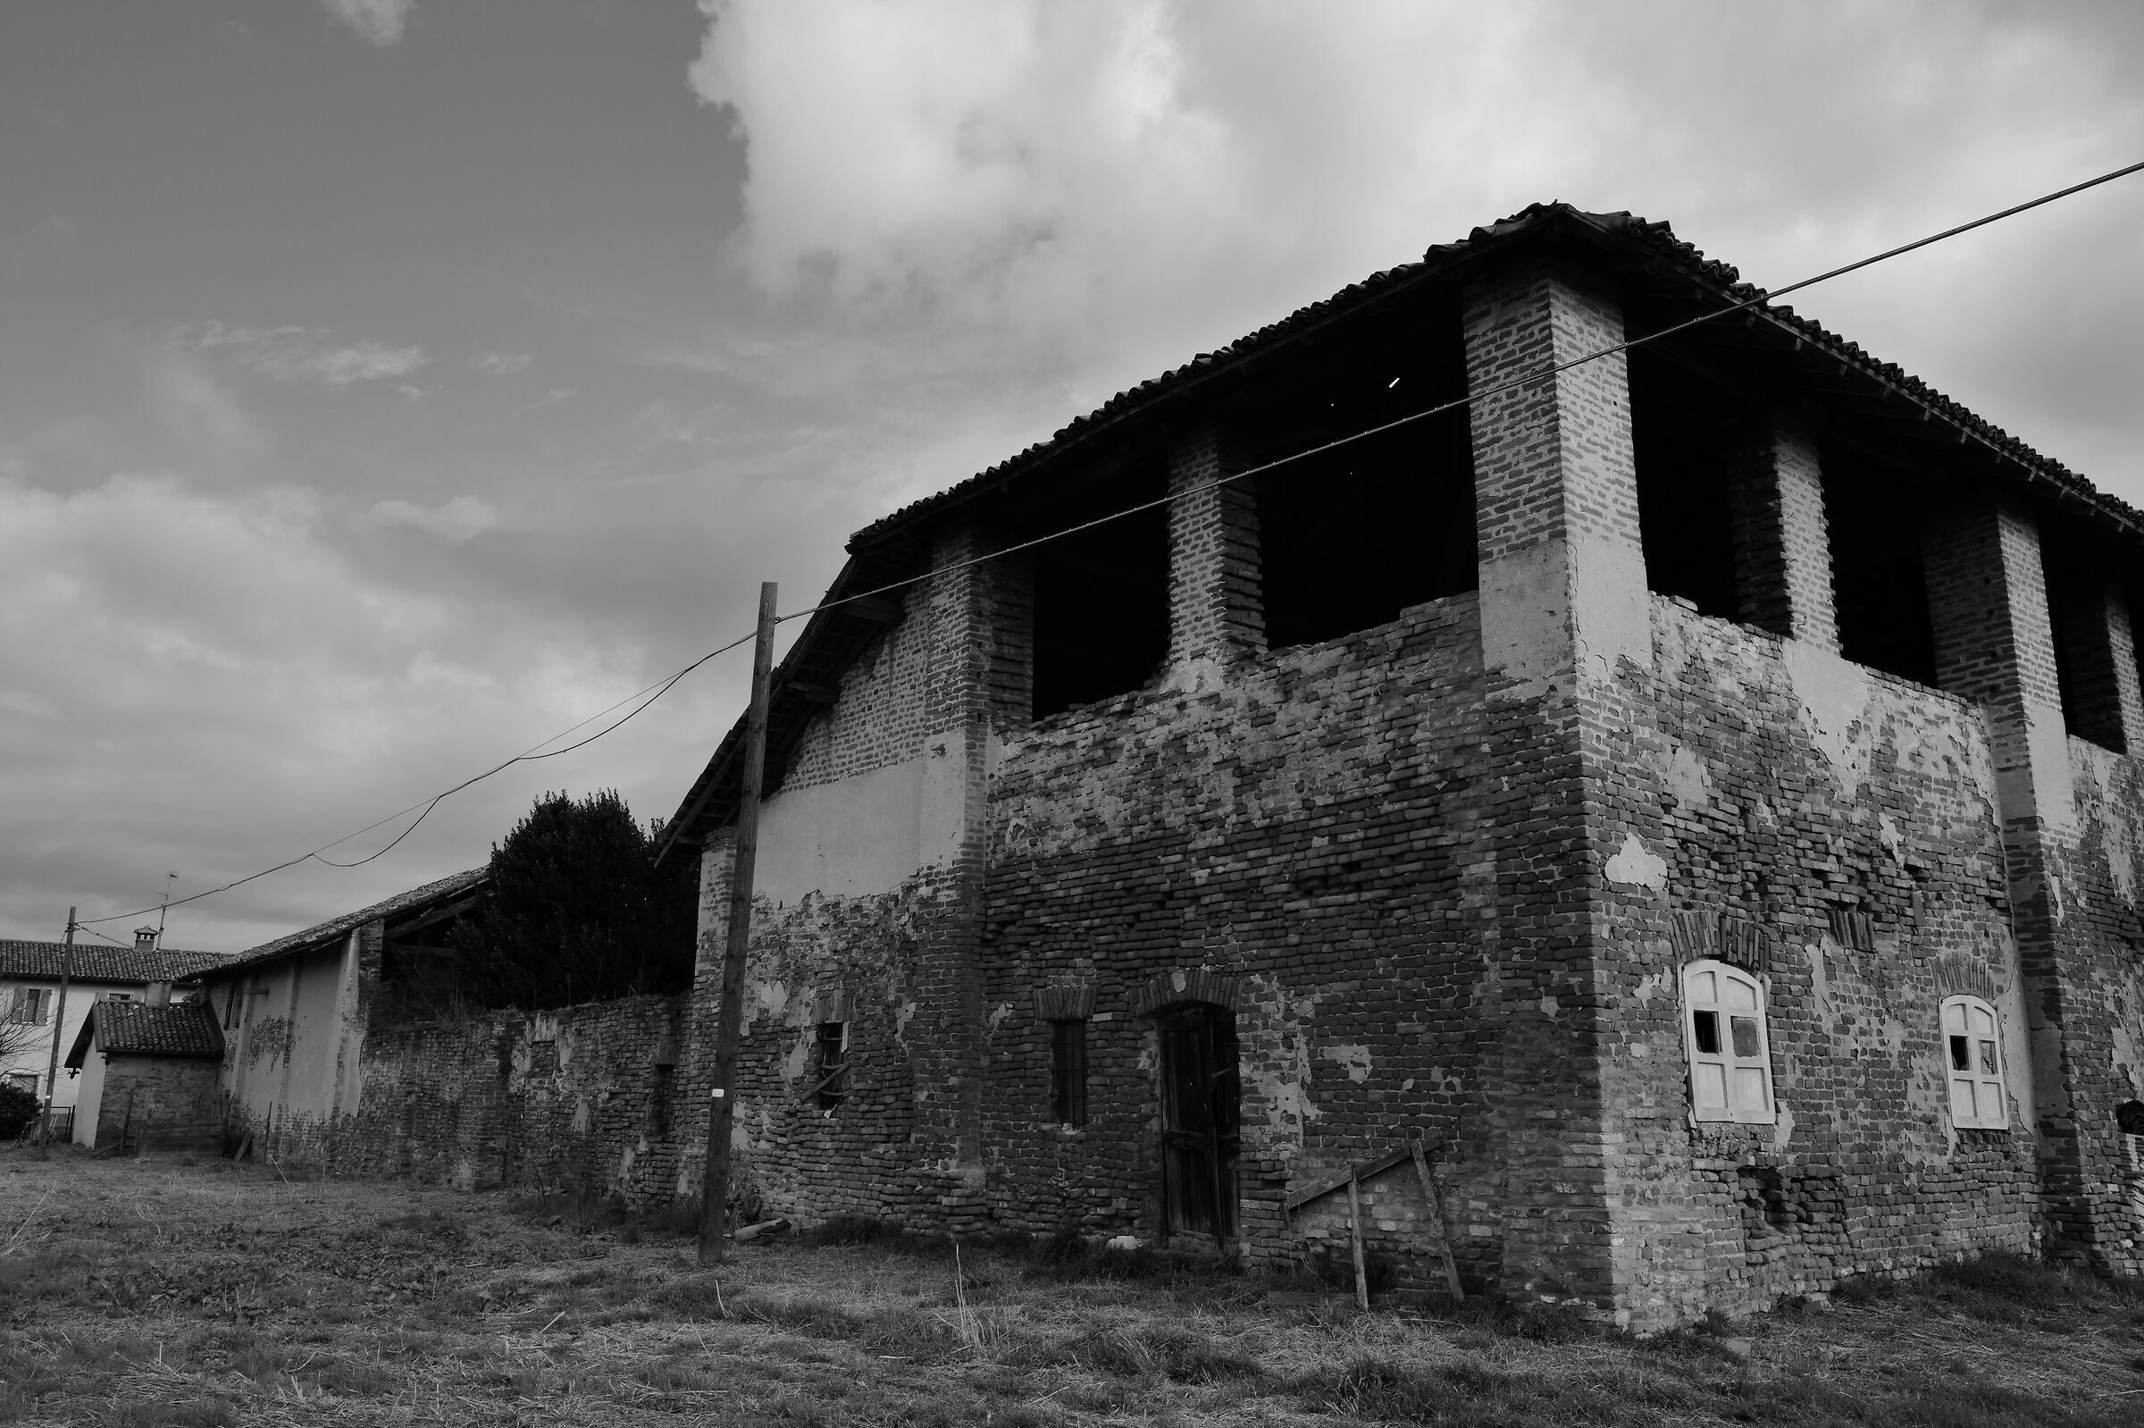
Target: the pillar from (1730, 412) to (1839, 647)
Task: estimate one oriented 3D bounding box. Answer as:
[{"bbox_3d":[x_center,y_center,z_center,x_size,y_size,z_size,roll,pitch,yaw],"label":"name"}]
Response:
[{"bbox_3d":[6.274,-1.539,14.792,0.840,2.030,0.476,12,-18,-38],"label":"pillar"}]

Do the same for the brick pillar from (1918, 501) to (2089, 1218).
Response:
[{"bbox_3d":[8.785,1.336,15.423,0.880,6.720,0.700,11,-17,-37],"label":"brick pillar"}]

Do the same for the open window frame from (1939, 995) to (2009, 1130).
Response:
[{"bbox_3d":[8.042,3.103,14.917,1.106,1.183,0.091,12,-18,-38],"label":"open window frame"}]

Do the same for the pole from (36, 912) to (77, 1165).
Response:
[{"bbox_3d":[-22.028,6.866,36.239,0.182,5.306,0.182,10,-17,-38],"label":"pole"}]

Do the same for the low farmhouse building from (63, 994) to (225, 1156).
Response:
[{"bbox_3d":[-20.834,8.119,37.446,2.555,3.325,3.360,12,-18,-38],"label":"low farmhouse building"}]

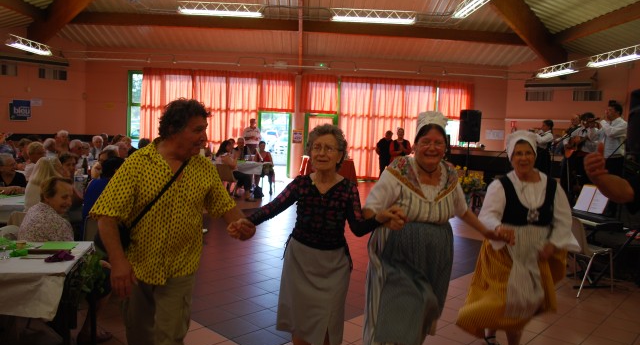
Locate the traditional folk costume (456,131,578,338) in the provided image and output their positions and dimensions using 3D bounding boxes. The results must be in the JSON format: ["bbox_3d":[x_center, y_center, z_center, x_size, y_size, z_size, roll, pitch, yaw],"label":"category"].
[{"bbox_3d":[1.191,0.369,2.960,0.670,1.220,0.550,3,4,10],"label":"traditional folk costume"}]

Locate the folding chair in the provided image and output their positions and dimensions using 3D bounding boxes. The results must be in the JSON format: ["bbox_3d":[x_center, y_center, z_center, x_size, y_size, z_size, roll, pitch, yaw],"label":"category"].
[{"bbox_3d":[2.696,0.819,4.997,0.530,0.790,0.470,0,5,-22],"label":"folding chair"}]

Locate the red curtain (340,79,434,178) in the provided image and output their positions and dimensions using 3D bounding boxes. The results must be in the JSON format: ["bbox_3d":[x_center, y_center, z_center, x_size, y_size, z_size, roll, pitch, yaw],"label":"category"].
[{"bbox_3d":[2.294,-1.457,16.100,3.220,3.450,0.180,1,5,-4],"label":"red curtain"}]

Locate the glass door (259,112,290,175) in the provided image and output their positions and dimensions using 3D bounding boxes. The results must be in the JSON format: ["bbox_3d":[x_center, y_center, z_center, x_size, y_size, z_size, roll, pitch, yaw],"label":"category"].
[{"bbox_3d":[-1.523,-0.937,16.200,1.070,2.180,0.100,1,5,-4],"label":"glass door"}]

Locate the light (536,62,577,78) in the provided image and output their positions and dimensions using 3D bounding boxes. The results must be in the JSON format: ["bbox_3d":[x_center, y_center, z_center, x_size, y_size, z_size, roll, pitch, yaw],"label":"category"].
[{"bbox_3d":[6.591,-2.843,13.400,0.250,0.270,1.500,2,4,-8],"label":"light"}]

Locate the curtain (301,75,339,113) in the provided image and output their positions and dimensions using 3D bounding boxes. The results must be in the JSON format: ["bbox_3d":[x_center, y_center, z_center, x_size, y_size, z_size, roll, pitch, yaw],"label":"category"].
[{"bbox_3d":[-0.017,-2.629,16.000,1.230,1.230,0.150,2,4,-2],"label":"curtain"}]

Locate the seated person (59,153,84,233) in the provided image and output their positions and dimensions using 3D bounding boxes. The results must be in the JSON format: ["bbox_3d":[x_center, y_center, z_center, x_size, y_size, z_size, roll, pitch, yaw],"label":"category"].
[{"bbox_3d":[-2.547,0.434,4.850,0.720,1.260,0.500,4,5,21],"label":"seated person"}]

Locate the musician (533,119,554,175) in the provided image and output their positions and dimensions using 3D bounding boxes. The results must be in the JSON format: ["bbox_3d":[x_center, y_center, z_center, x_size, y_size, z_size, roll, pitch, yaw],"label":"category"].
[{"bbox_3d":[5.276,-0.376,11.300,0.550,1.700,0.520,1,5,-21],"label":"musician"}]

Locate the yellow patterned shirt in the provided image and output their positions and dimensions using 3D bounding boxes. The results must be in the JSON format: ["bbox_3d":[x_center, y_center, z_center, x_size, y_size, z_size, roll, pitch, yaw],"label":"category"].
[{"bbox_3d":[-0.831,0.204,2.520,0.700,0.700,0.420,1,5,-21],"label":"yellow patterned shirt"}]

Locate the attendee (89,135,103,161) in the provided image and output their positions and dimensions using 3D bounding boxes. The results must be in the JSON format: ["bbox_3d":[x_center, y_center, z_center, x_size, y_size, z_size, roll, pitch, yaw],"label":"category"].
[{"bbox_3d":[-4.628,-0.074,10.000,0.500,1.300,0.700,1,5,-11],"label":"attendee"}]

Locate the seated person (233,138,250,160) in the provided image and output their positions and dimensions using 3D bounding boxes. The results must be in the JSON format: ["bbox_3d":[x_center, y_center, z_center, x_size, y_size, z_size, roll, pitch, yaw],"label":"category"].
[{"bbox_3d":[-1.943,-0.272,11.900,0.500,1.270,0.650,2,4,-9],"label":"seated person"}]

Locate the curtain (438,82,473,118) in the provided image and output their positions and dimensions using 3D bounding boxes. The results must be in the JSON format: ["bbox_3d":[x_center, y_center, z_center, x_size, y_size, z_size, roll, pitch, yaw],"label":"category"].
[{"bbox_3d":[4.509,-2.429,16.000,1.130,1.250,0.150,2,4,-2],"label":"curtain"}]

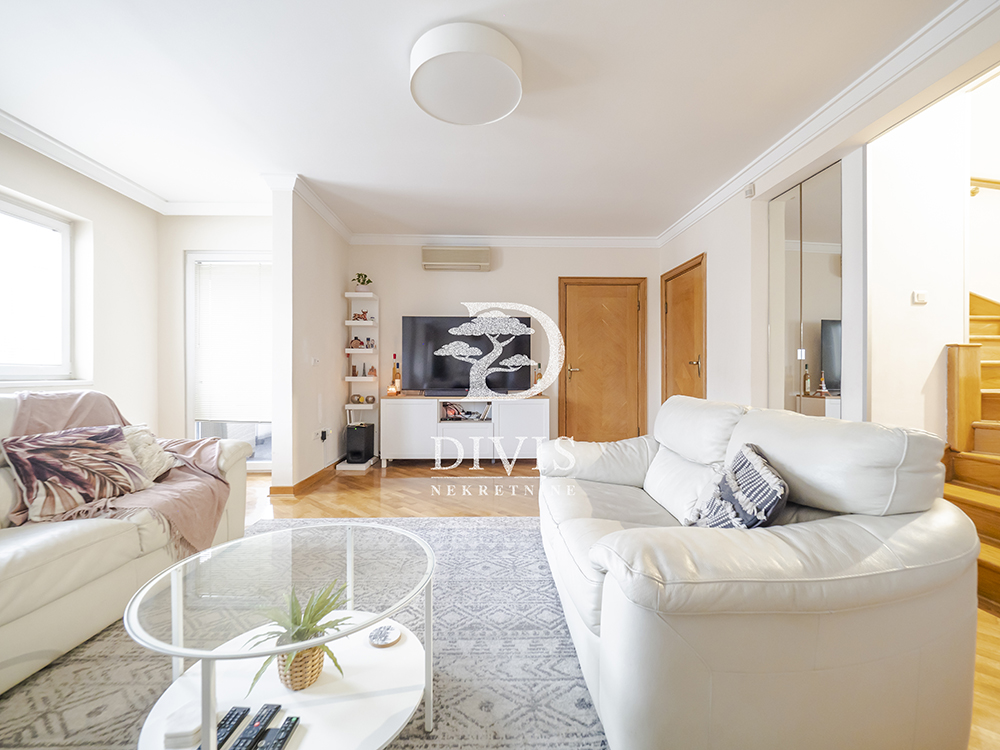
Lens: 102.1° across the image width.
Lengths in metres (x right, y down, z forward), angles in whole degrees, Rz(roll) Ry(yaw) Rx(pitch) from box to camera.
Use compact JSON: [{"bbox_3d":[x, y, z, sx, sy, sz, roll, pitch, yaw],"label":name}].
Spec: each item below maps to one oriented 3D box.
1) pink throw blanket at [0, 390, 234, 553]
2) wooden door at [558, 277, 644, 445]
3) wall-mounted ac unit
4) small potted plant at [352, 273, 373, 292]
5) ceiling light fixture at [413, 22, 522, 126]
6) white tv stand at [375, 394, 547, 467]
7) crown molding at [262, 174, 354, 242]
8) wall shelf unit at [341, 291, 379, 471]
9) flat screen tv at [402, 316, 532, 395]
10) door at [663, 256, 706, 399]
[{"bbox_3d":[-1.920,0.470,2.000,0.900,0.790,0.850,0,0,2],"label":"pink throw blanket"},{"bbox_3d":[1.240,-0.084,4.880,1.070,2.170,0.100,0,0,-2],"label":"wooden door"},{"bbox_3d":[-0.494,-1.304,4.650,0.785,0.280,0.200,0,0,-3],"label":"wall-mounted ac unit"},{"bbox_3d":[-1.547,-1.024,4.550,0.230,0.240,0.200,0,0,-3],"label":"small potted plant"},{"bbox_3d":[-0.177,-1.554,2.135,0.570,0.137,0.570,0,0,-3],"label":"ceiling light fixture"},{"bbox_3d":[-0.370,0.620,4.567,1.800,0.760,0.420,0,0,-2],"label":"white tv stand"},{"bbox_3d":[-1.820,-1.571,4.000,0.300,0.100,1.440,0,0,-2],"label":"crown molding"},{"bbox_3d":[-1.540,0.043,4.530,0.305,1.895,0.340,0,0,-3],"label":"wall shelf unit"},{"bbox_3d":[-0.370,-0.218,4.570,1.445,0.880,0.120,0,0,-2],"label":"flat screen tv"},{"bbox_3d":[1.955,-0.090,4.330,0.100,2.165,0.970,0,0,-3],"label":"door"}]

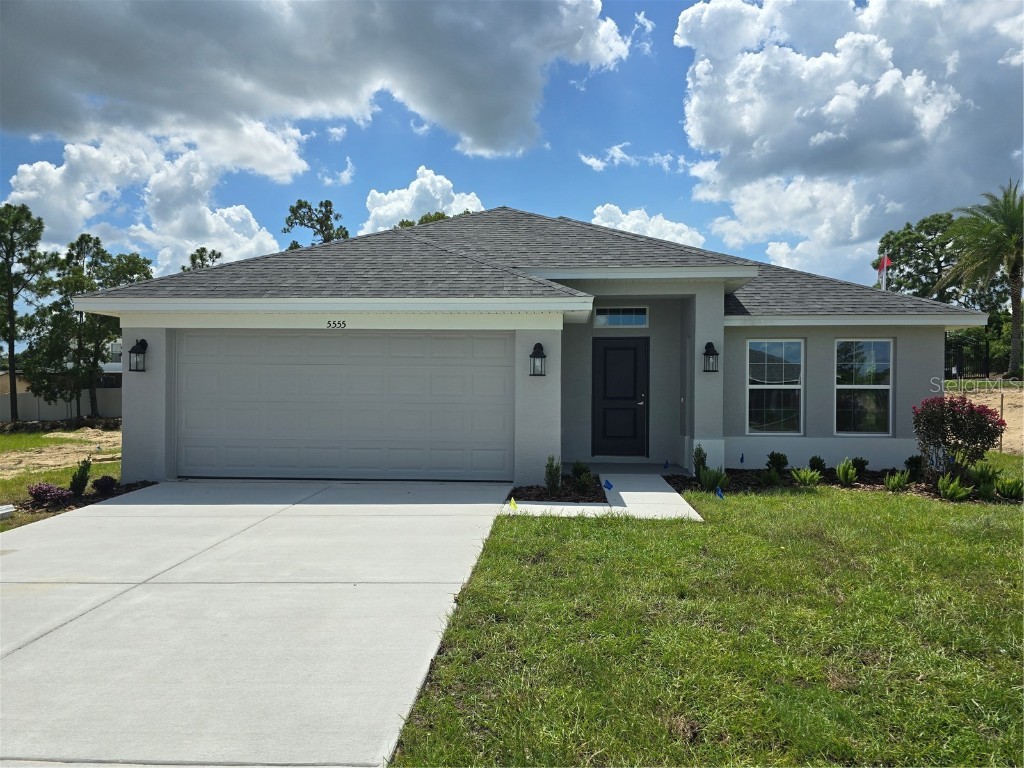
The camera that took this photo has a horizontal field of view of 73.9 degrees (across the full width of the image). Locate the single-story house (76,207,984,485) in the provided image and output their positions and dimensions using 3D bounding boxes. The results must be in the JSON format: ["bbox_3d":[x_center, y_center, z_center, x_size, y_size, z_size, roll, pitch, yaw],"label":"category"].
[{"bbox_3d":[1.276,-1.486,17.118,13.380,5.880,16.600,0,0,4],"label":"single-story house"}]

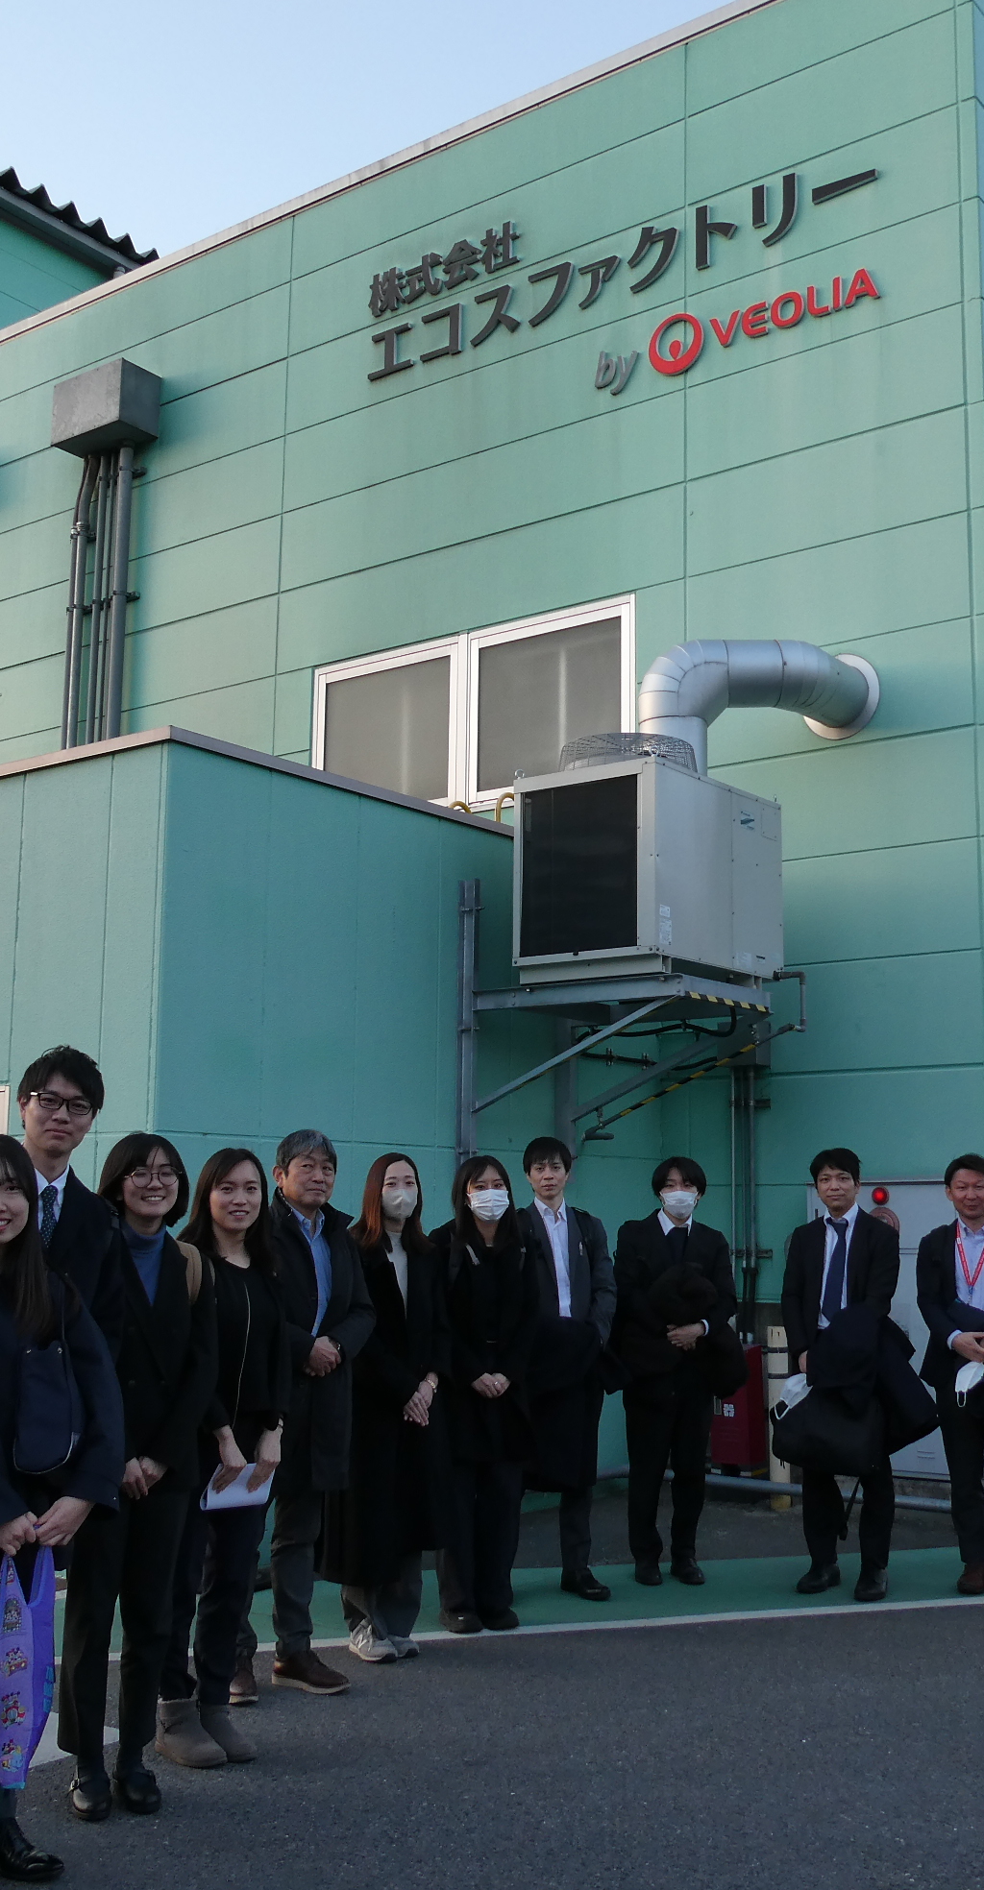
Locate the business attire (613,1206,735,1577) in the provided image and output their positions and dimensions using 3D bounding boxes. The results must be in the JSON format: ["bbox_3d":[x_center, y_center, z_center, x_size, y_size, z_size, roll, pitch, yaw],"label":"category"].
[{"bbox_3d":[0.742,1.817,7.078,0.495,1.440,0.380,1,-8,3],"label":"business attire"}]

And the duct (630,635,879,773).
[{"bbox_3d":[1.451,-1.185,9.536,0.970,0.900,1.060,-5,-10,37],"label":"duct"}]

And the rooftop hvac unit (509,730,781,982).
[{"bbox_3d":[0.780,-0.343,8.575,0.830,1.110,1.080,-7,-12,39],"label":"rooftop hvac unit"}]

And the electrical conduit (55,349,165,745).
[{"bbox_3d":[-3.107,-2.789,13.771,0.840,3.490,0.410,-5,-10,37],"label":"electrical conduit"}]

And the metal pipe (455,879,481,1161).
[{"bbox_3d":[-0.113,0.403,8.687,0.100,1.510,0.110,-6,-11,38],"label":"metal pipe"}]

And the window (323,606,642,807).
[{"bbox_3d":[-0.181,-1.459,11.560,2.720,1.230,0.120,-5,-10,37],"label":"window"}]

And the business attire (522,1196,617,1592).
[{"bbox_3d":[0.290,1.748,6.851,0.441,1.497,0.380,2,-8,-9],"label":"business attire"}]

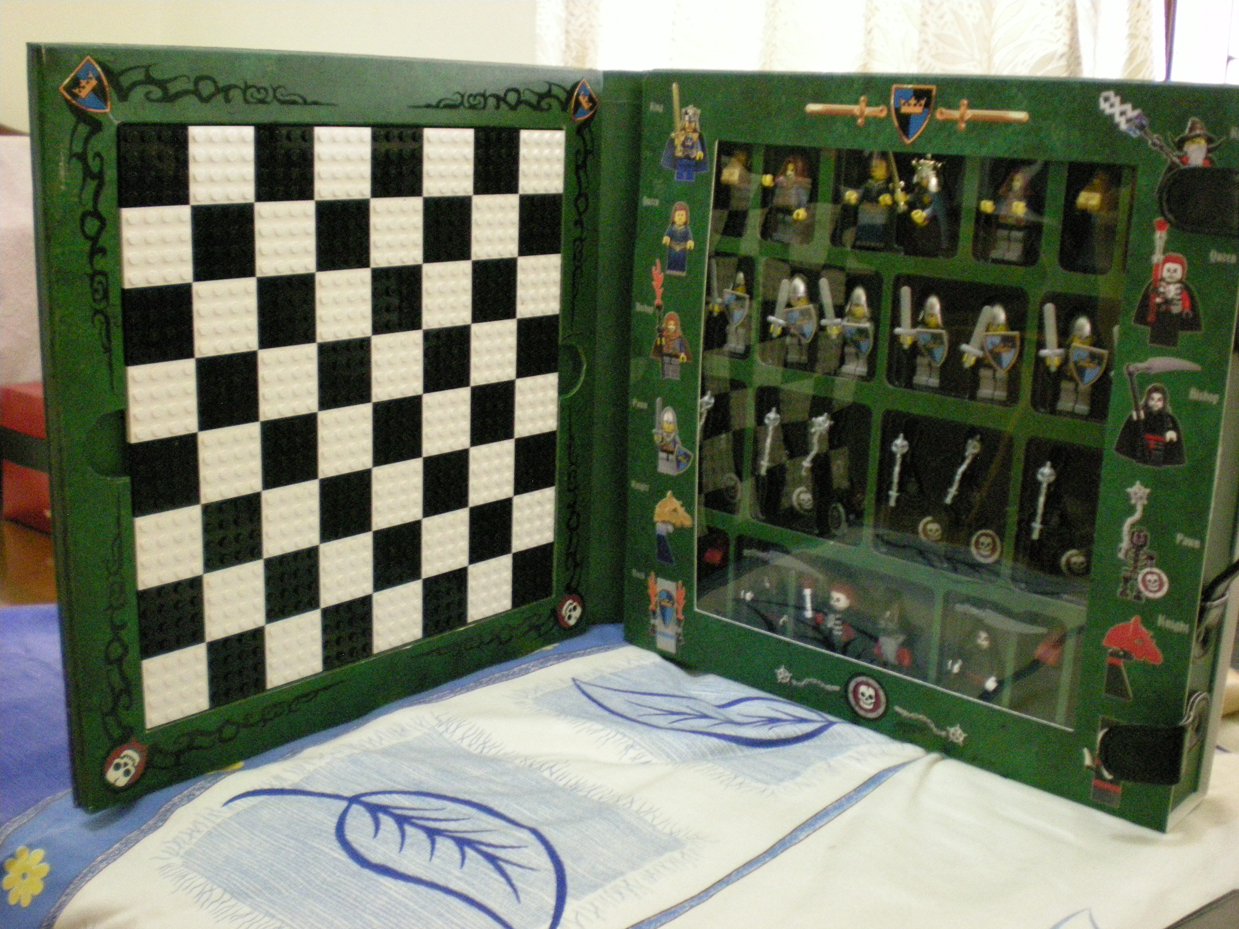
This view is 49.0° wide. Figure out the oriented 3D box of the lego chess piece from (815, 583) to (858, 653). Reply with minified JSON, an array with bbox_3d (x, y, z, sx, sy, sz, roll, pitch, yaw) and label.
[{"bbox_3d":[0.111,0.080,0.693,0.023,0.042,0.017,14,19,39],"label":"lego chess piece"}]

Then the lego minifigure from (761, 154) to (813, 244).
[{"bbox_3d":[0.083,-0.130,0.666,0.024,0.042,0.018,12,18,34],"label":"lego minifigure"}]

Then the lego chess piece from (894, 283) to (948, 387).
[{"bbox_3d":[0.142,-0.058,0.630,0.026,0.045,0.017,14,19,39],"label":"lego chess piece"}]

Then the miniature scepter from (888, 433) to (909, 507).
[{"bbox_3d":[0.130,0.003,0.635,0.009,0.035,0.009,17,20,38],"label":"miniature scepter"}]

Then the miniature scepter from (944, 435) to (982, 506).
[{"bbox_3d":[0.160,0.002,0.632,0.009,0.037,0.009,35,32,29],"label":"miniature scepter"}]

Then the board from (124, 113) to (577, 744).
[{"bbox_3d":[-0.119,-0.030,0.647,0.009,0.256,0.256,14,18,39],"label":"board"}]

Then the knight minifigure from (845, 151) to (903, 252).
[{"bbox_3d":[0.118,-0.124,0.640,0.025,0.042,0.016,14,20,38],"label":"knight minifigure"}]

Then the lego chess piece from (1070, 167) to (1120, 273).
[{"bbox_3d":[0.199,-0.102,0.569,0.017,0.043,0.019,14,19,39],"label":"lego chess piece"}]

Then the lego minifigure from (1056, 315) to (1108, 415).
[{"bbox_3d":[0.201,-0.043,0.592,0.023,0.043,0.014,14,20,38],"label":"lego minifigure"}]

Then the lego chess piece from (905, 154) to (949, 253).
[{"bbox_3d":[0.140,-0.118,0.619,0.018,0.045,0.022,-7,17,-29],"label":"lego chess piece"}]

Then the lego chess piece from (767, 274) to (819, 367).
[{"bbox_3d":[0.087,-0.072,0.682,0.028,0.043,0.015,9,17,39],"label":"lego chess piece"}]

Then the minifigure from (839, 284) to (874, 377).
[{"bbox_3d":[0.115,-0.065,0.660,0.021,0.043,0.014,14,20,38],"label":"minifigure"}]

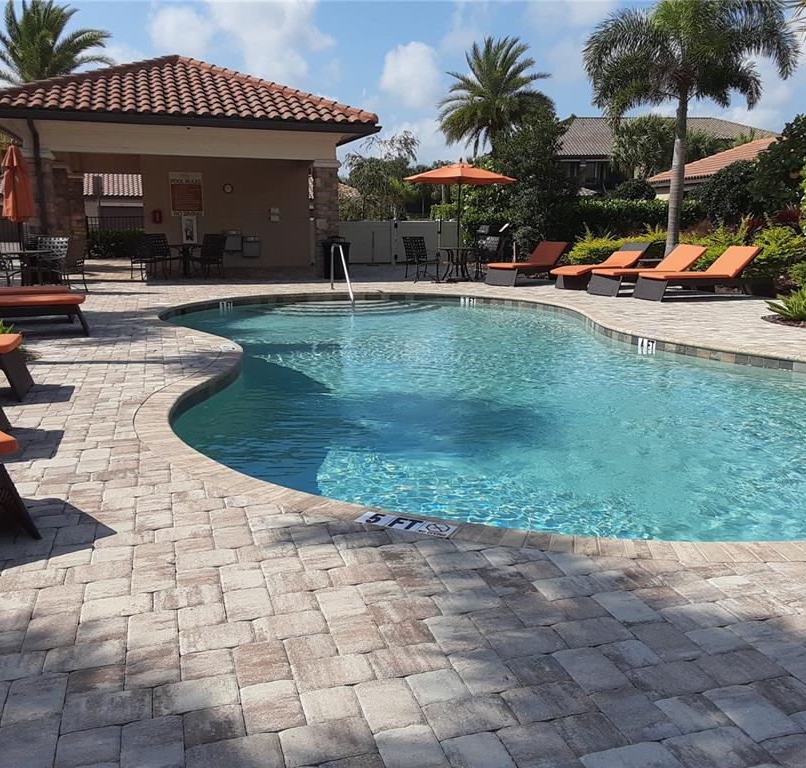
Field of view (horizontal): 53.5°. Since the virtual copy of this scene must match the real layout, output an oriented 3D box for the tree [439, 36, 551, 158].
[{"bbox_3d":[3.672,-9.530,31.710,4.700,8.200,4.700,0,12,0],"label":"tree"}]

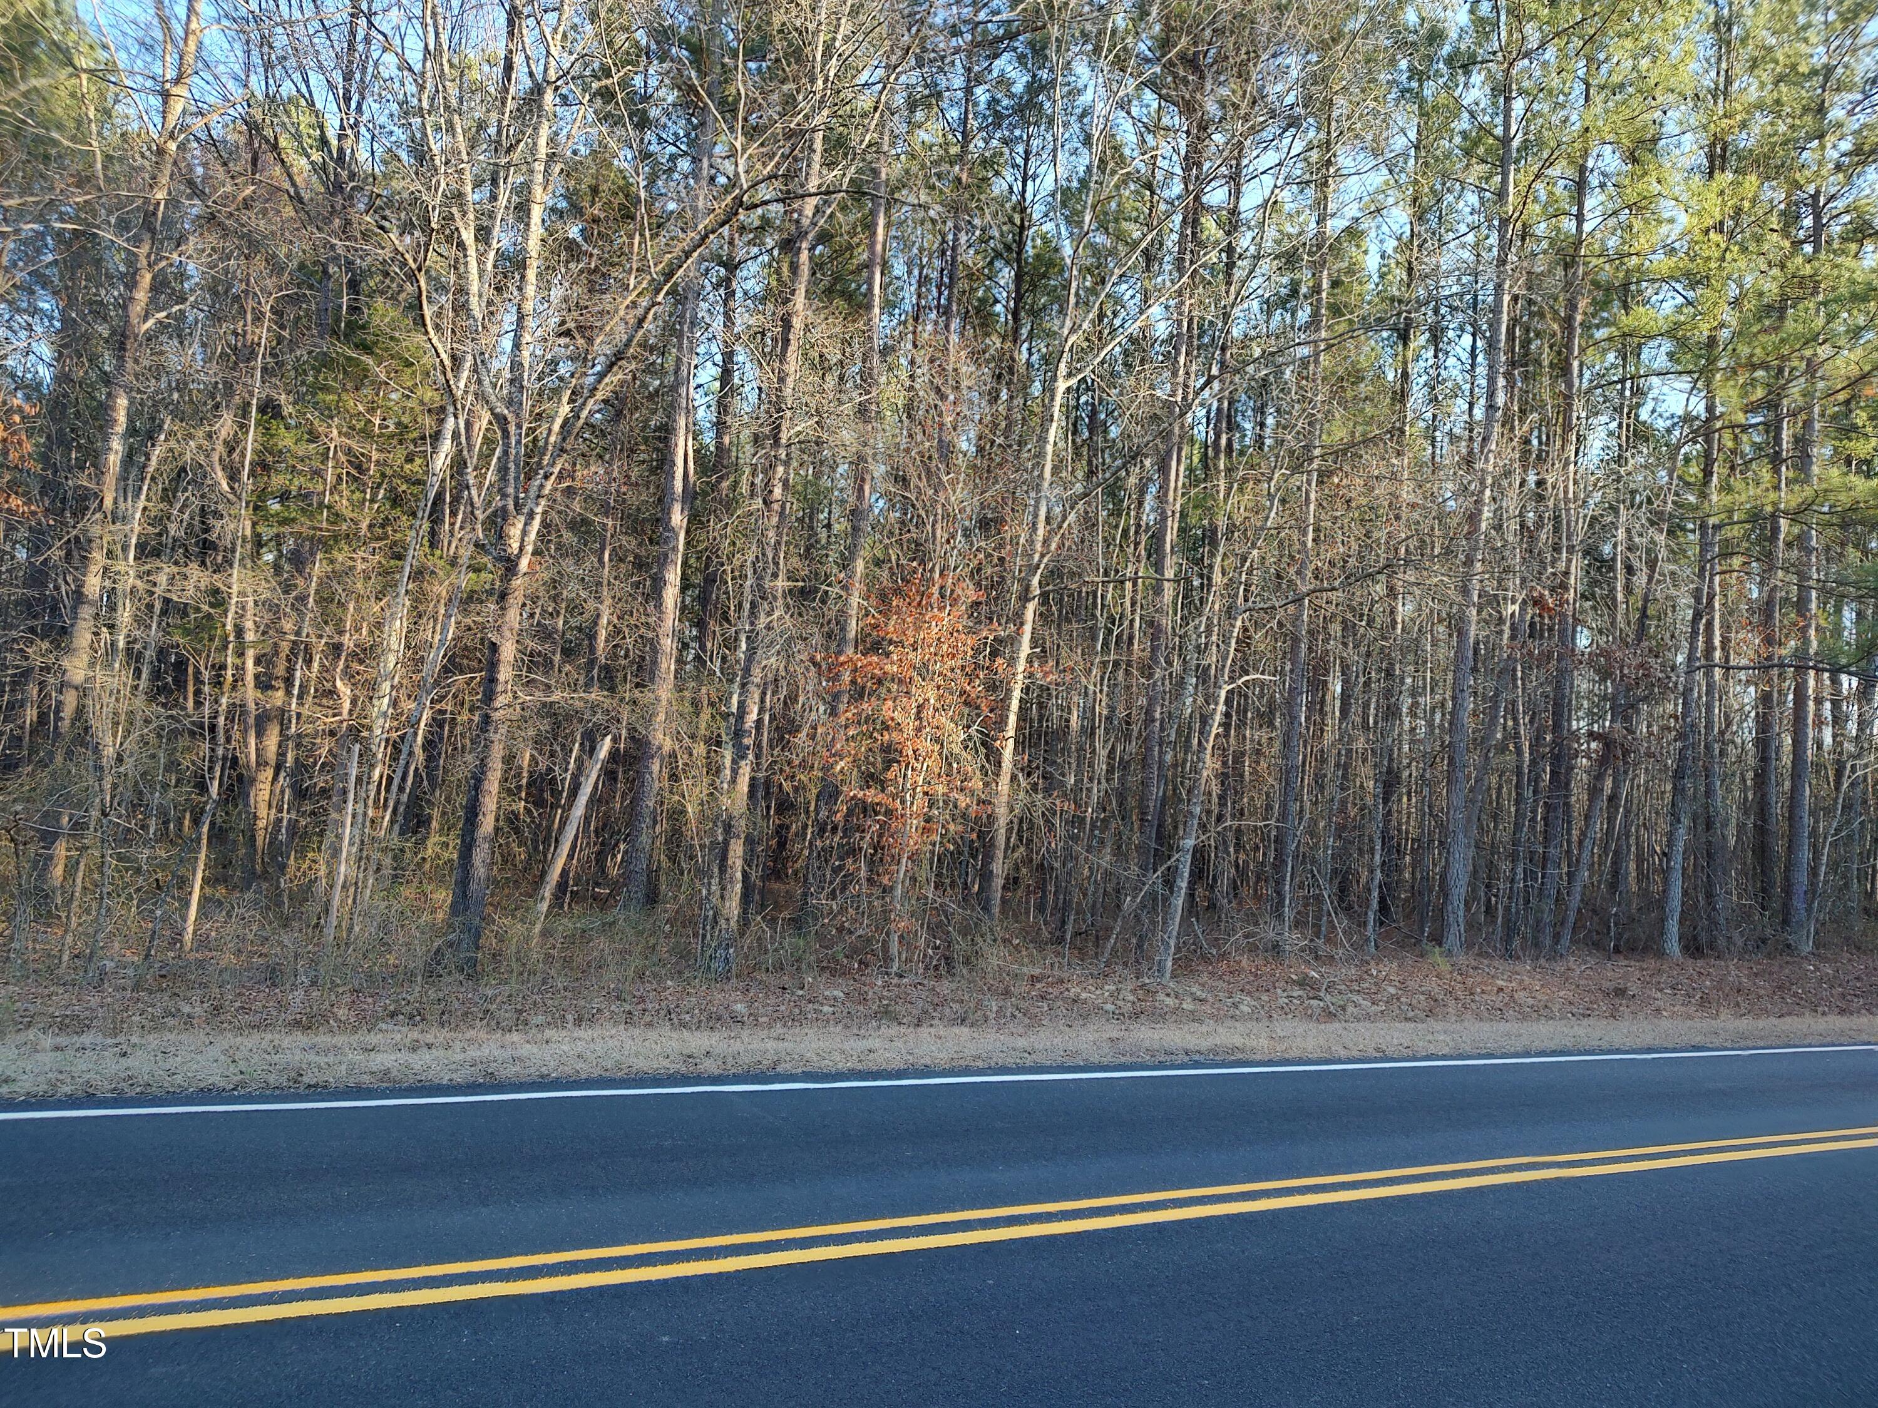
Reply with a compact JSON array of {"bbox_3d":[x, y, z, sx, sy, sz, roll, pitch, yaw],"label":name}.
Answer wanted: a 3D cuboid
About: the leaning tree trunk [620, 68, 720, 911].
[{"bbox_3d":[-3.412,-2.947,16.957,0.370,11.140,0.370,5,-5,-12],"label":"leaning tree trunk"}]

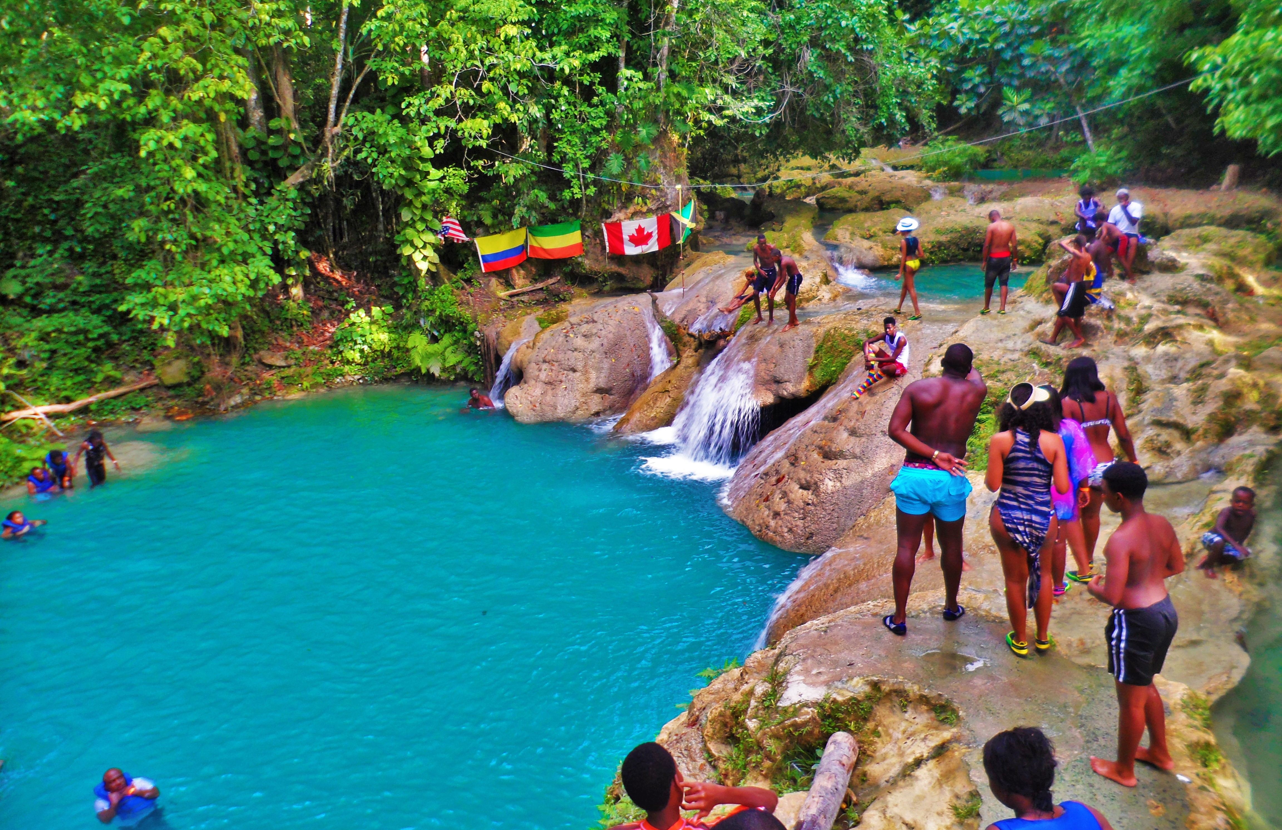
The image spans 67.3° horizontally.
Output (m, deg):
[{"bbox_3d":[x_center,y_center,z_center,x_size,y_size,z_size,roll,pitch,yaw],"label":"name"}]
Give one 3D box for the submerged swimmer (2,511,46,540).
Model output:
[{"bbox_3d":[-9.369,1.697,14.634,0.650,0.500,0.450,-13,19,-36],"label":"submerged swimmer"}]

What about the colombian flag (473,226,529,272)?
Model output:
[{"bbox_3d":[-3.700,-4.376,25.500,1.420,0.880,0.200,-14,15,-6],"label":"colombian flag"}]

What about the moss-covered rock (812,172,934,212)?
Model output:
[{"bbox_3d":[6.650,-6.379,27.500,3.300,1.100,2.200,1,16,6],"label":"moss-covered rock"}]

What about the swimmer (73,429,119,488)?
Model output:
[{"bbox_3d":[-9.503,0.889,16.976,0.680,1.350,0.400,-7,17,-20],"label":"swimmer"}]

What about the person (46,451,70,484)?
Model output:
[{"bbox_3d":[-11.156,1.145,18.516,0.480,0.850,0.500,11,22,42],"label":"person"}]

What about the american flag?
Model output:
[{"bbox_3d":[-4.934,-4.895,25.300,0.800,0.620,0.350,-3,16,-9],"label":"american flag"}]

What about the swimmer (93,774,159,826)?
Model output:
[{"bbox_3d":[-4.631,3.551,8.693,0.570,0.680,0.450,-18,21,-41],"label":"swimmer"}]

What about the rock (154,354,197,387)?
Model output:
[{"bbox_3d":[-10.484,-1.004,21.700,0.900,0.680,0.700,-9,17,-26],"label":"rock"}]

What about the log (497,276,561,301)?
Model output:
[{"bbox_3d":[-2.758,-3.183,24.000,1.800,0.160,0.200,-16,21,-27],"label":"log"}]

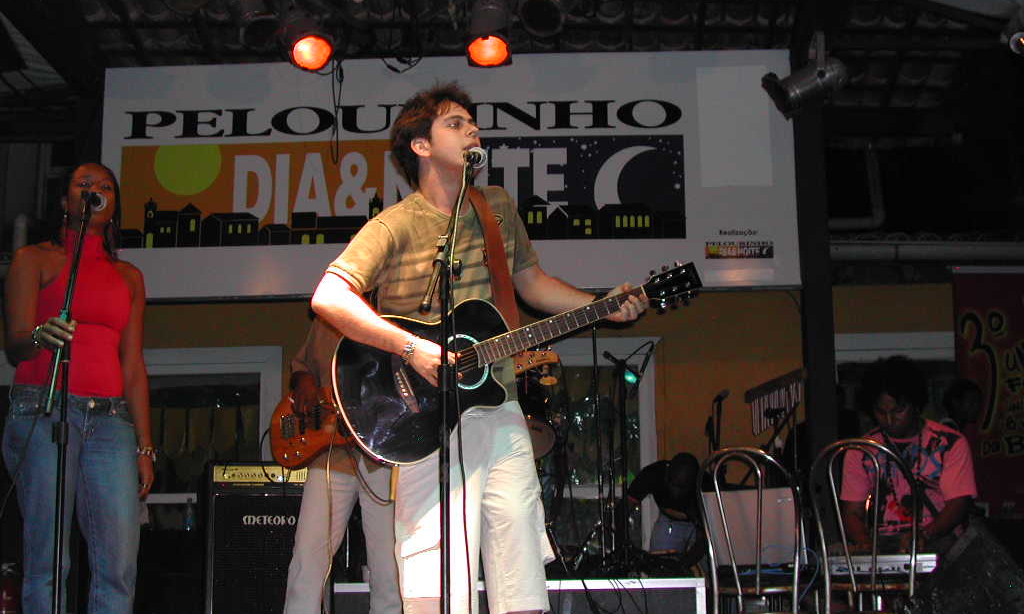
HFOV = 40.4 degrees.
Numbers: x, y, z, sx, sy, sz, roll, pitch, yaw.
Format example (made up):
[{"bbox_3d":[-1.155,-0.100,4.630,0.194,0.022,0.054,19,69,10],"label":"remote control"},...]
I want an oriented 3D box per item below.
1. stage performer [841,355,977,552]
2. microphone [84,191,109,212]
[{"bbox_3d":[1.504,0.802,5.300,0.530,1.270,0.700,-2,-10,5],"label":"stage performer"},{"bbox_3d":[-1.155,-0.298,3.850,0.052,0.055,0.165,1,-3,-7],"label":"microphone"}]

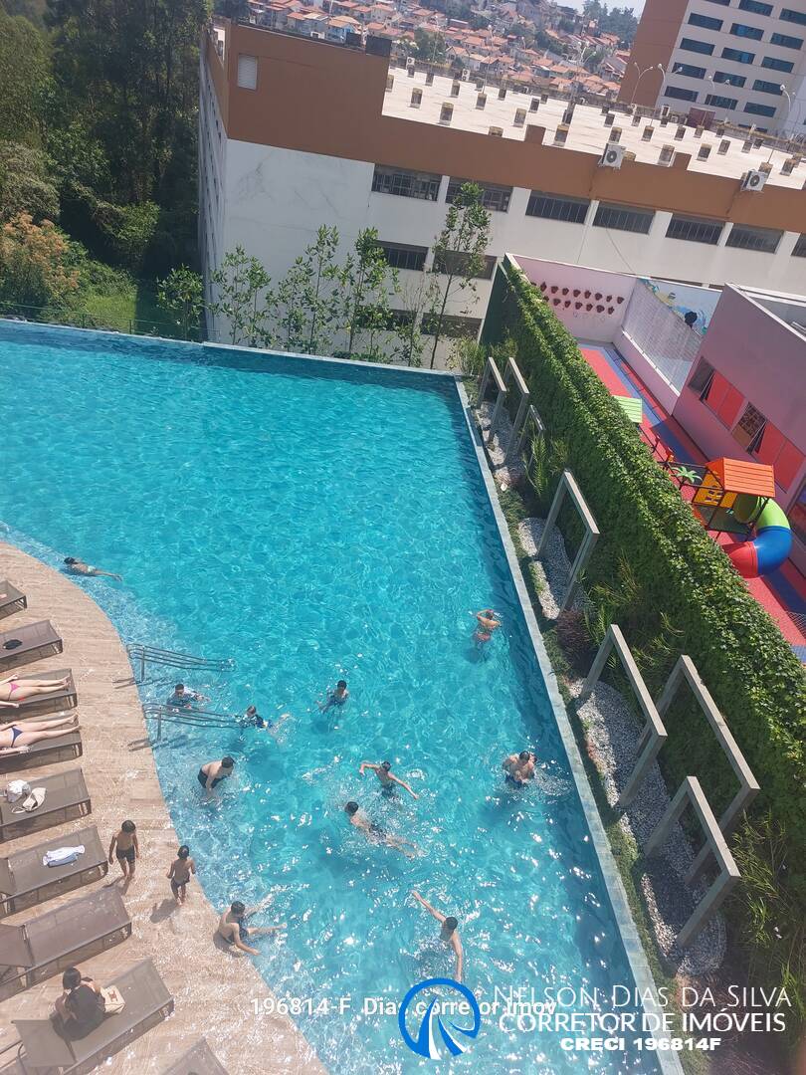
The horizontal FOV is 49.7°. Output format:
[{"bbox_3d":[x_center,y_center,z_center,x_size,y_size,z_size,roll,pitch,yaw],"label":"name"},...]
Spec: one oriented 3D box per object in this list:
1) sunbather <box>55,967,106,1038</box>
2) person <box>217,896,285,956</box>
[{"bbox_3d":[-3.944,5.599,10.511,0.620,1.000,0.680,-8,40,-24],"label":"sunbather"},{"bbox_3d":[-2.026,5.278,12.060,1.000,0.900,0.720,-21,47,-36],"label":"person"}]

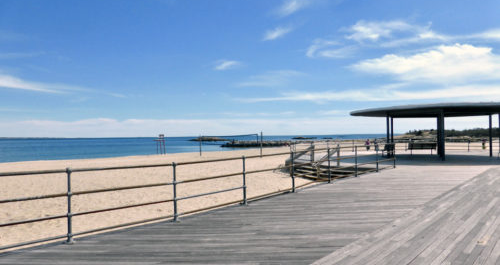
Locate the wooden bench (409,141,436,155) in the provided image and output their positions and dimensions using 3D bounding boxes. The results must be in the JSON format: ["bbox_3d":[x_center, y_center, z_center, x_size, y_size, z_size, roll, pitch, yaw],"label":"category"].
[{"bbox_3d":[11.579,1.109,23.300,1.800,0.870,0.620,-1,0,15],"label":"wooden bench"}]

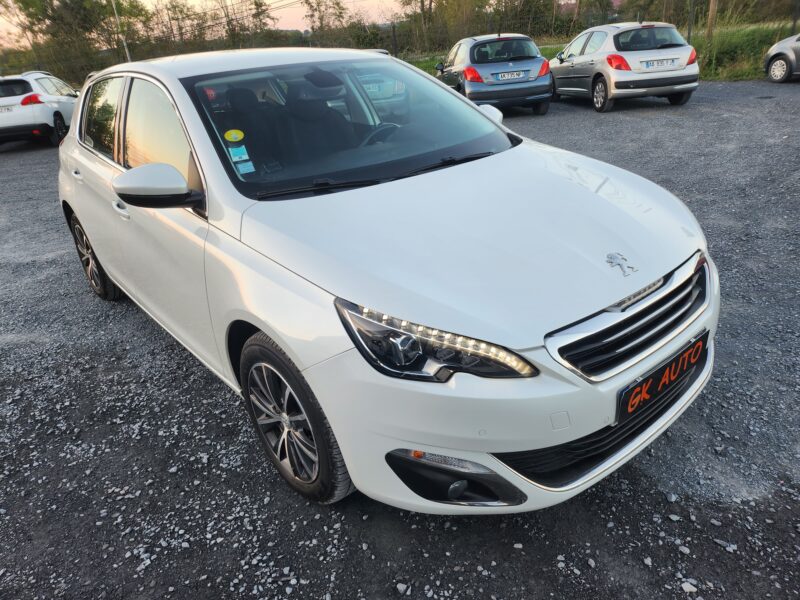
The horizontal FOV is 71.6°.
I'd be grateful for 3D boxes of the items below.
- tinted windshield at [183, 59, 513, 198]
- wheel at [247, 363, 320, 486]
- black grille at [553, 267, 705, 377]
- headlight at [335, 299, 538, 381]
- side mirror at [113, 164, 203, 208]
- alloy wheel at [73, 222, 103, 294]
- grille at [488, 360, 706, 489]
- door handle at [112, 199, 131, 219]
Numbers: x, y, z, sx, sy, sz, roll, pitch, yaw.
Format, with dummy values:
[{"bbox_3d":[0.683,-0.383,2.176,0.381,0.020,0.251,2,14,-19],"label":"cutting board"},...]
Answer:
[{"bbox_3d":[-0.194,-0.841,2.457,1.430,0.140,0.900,-22,57,-35],"label":"tinted windshield"},{"bbox_3d":[-0.341,0.398,1.930,0.170,0.450,0.450,-22,30,-35],"label":"wheel"},{"bbox_3d":[0.762,0.051,1.671,0.860,0.140,0.120,-22,30,-35],"label":"black grille"},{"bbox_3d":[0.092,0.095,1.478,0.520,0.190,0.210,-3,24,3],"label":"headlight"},{"bbox_3d":[-0.895,-0.414,2.034,0.260,0.180,0.170,-22,30,-35],"label":"side mirror"},{"bbox_3d":[-2.044,-0.315,3.788,0.170,0.450,0.450,-22,30,-35],"label":"alloy wheel"},{"bbox_3d":[0.767,0.326,1.810,1.140,0.190,0.170,-22,30,-35],"label":"grille"},{"bbox_3d":[-1.271,-0.414,2.529,0.060,0.050,0.210,-22,30,-35],"label":"door handle"}]

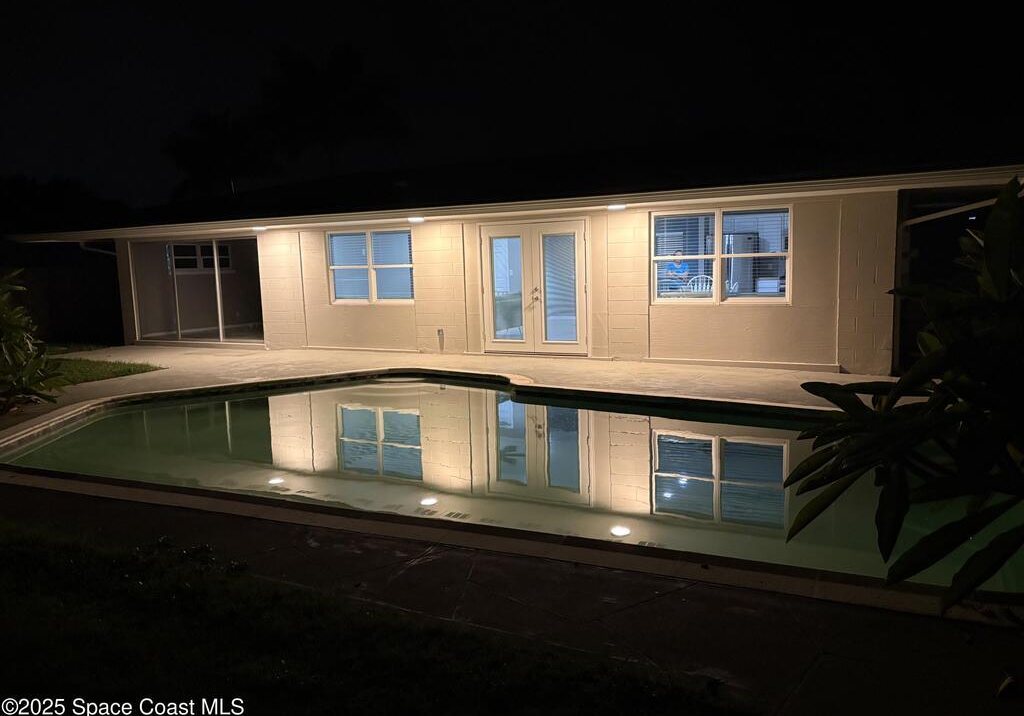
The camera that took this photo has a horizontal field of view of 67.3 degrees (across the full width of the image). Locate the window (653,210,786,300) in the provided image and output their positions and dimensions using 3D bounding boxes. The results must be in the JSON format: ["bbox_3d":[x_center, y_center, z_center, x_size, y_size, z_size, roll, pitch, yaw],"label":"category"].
[{"bbox_3d":[2.793,-1.356,10.413,1.910,1.310,0.100,2,8,29],"label":"window"}]

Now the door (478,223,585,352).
[{"bbox_3d":[0.324,-1.063,11.810,1.910,2.070,0.120,2,8,29],"label":"door"}]

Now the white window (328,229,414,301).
[{"bbox_3d":[-2.469,-1.558,13.277,1.870,1.290,0.100,2,8,29],"label":"white window"}]

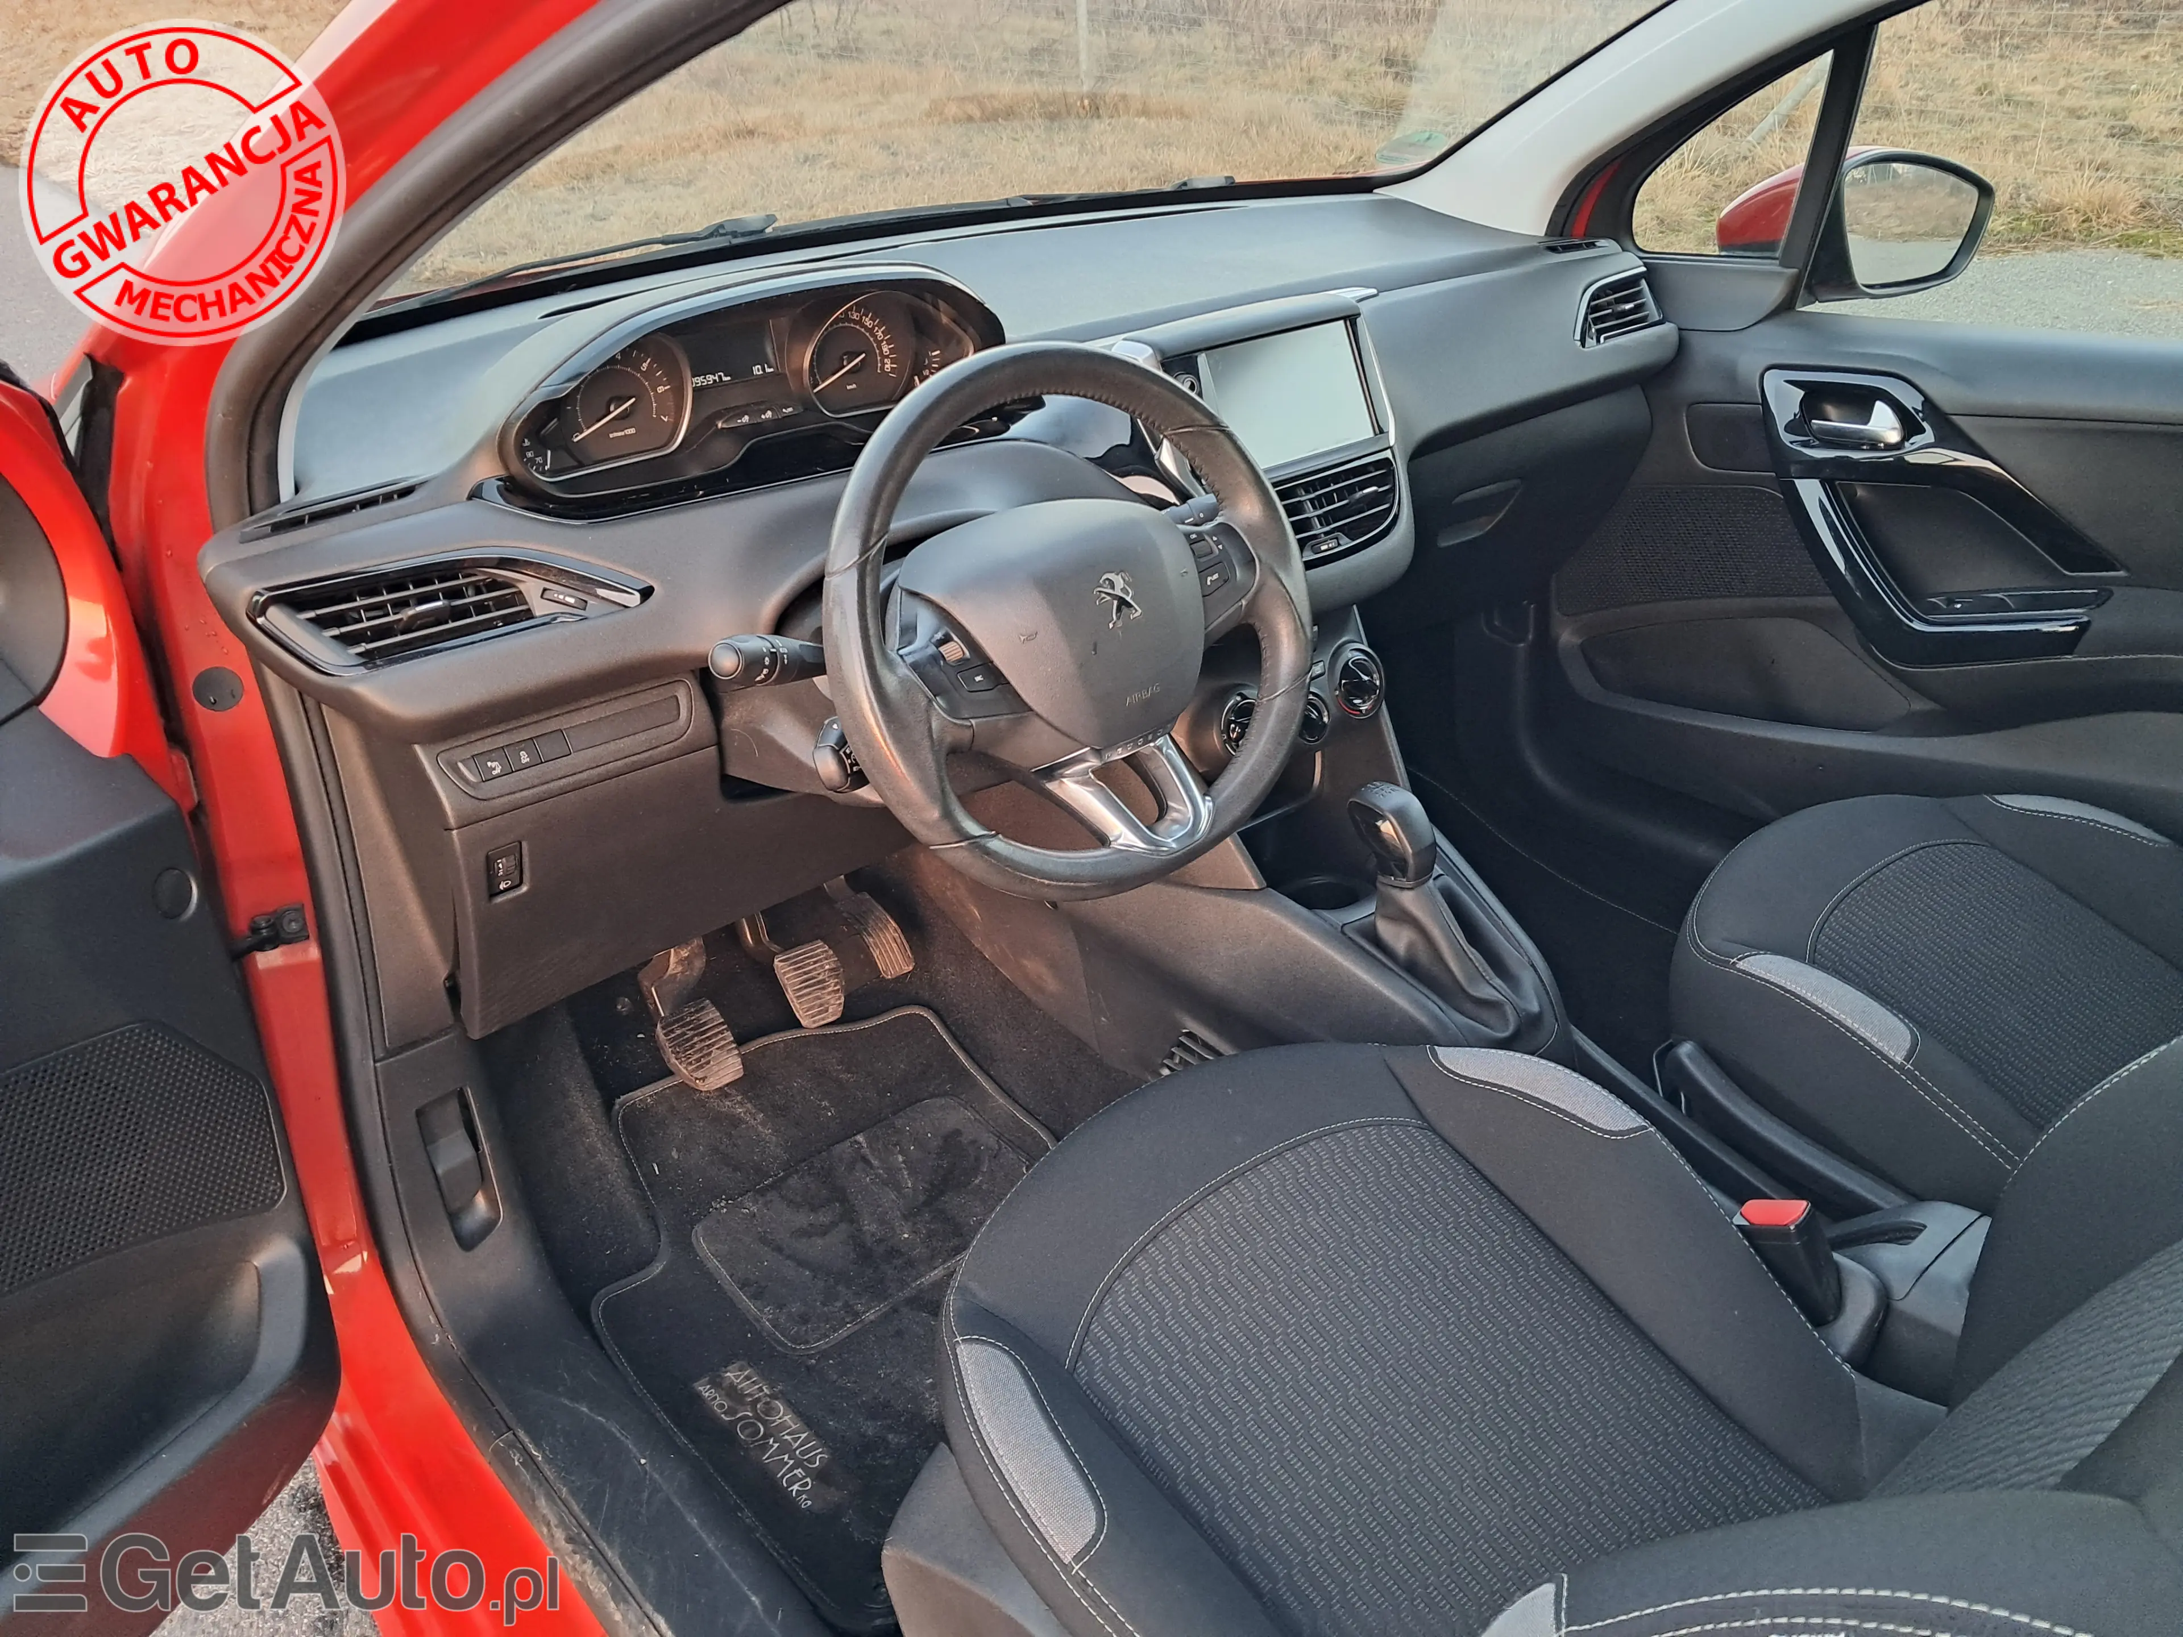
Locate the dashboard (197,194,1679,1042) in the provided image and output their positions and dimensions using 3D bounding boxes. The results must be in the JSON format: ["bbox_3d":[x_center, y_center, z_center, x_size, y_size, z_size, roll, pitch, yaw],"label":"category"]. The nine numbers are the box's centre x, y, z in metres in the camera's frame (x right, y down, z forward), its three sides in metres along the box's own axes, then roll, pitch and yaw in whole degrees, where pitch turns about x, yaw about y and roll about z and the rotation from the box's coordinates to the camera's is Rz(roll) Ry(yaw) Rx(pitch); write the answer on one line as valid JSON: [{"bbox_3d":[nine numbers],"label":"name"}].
[{"bbox_3d":[0.011,-0.282,1.473,1.460,0.500,0.540,-23,30,-34],"label":"dashboard"}]

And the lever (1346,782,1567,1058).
[{"bbox_3d":[0.280,0.076,1.361,0.110,0.185,0.155,-22,32,-34],"label":"lever"}]

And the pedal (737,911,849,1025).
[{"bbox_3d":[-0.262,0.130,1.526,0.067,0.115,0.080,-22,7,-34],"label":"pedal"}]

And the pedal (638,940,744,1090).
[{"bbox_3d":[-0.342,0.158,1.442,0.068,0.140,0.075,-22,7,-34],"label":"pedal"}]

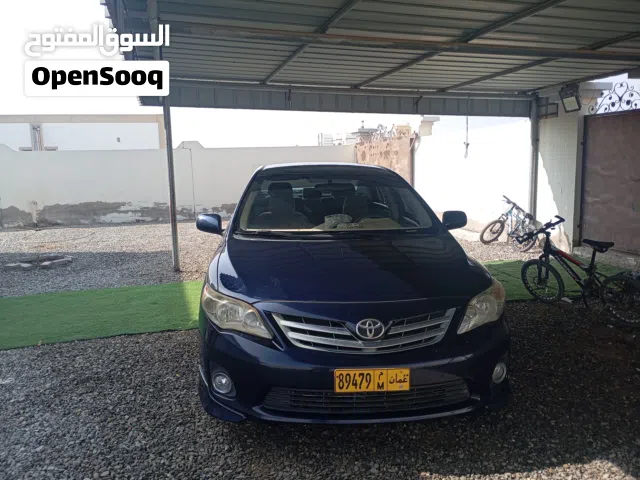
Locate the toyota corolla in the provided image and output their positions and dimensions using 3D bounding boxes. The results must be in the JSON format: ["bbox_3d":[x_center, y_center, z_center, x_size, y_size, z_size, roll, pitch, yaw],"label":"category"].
[{"bbox_3d":[0.045,0.066,4.560,1.800,1.465,4.540,-1,8,-5],"label":"toyota corolla"}]

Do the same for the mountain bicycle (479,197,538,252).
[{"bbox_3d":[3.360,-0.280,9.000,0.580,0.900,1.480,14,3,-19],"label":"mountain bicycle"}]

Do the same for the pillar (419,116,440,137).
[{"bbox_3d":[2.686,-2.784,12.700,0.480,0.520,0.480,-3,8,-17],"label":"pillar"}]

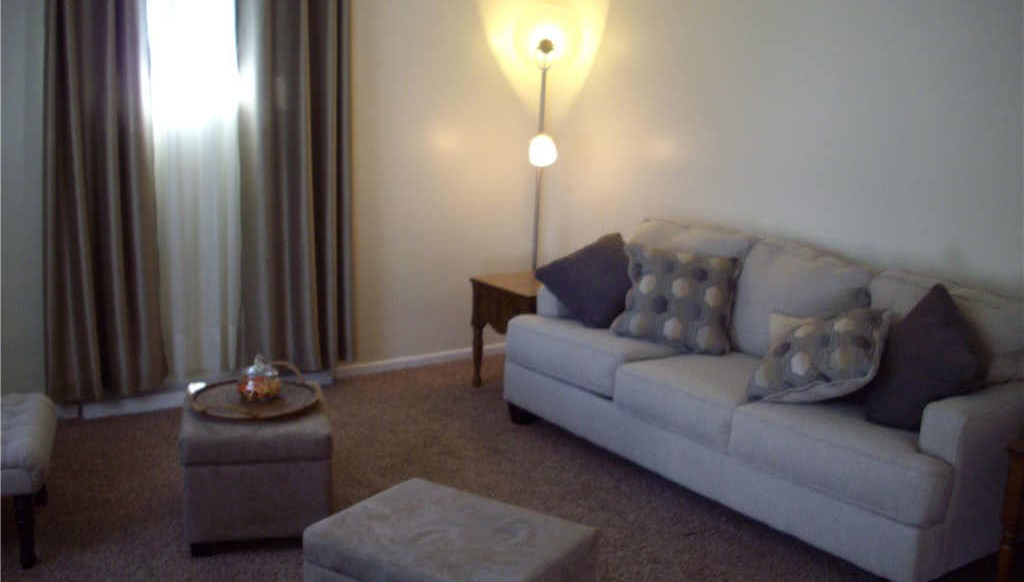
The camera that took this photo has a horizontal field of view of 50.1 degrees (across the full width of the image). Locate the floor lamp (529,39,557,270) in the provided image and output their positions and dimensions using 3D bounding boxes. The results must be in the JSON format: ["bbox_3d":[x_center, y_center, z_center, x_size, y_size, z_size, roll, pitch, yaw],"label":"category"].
[{"bbox_3d":[0.139,-0.456,5.976,0.245,1.792,0.245,-6,13,-32],"label":"floor lamp"}]

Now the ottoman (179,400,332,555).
[{"bbox_3d":[-0.923,0.624,3.964,0.474,0.428,0.617,-2,12,-14],"label":"ottoman"}]

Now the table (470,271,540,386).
[{"bbox_3d":[0.191,0.237,5.581,0.643,0.593,0.603,-6,14,-33],"label":"table"}]

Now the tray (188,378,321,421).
[{"bbox_3d":[-0.918,0.397,3.939,0.464,0.041,0.464,-2,12,-14],"label":"tray"}]

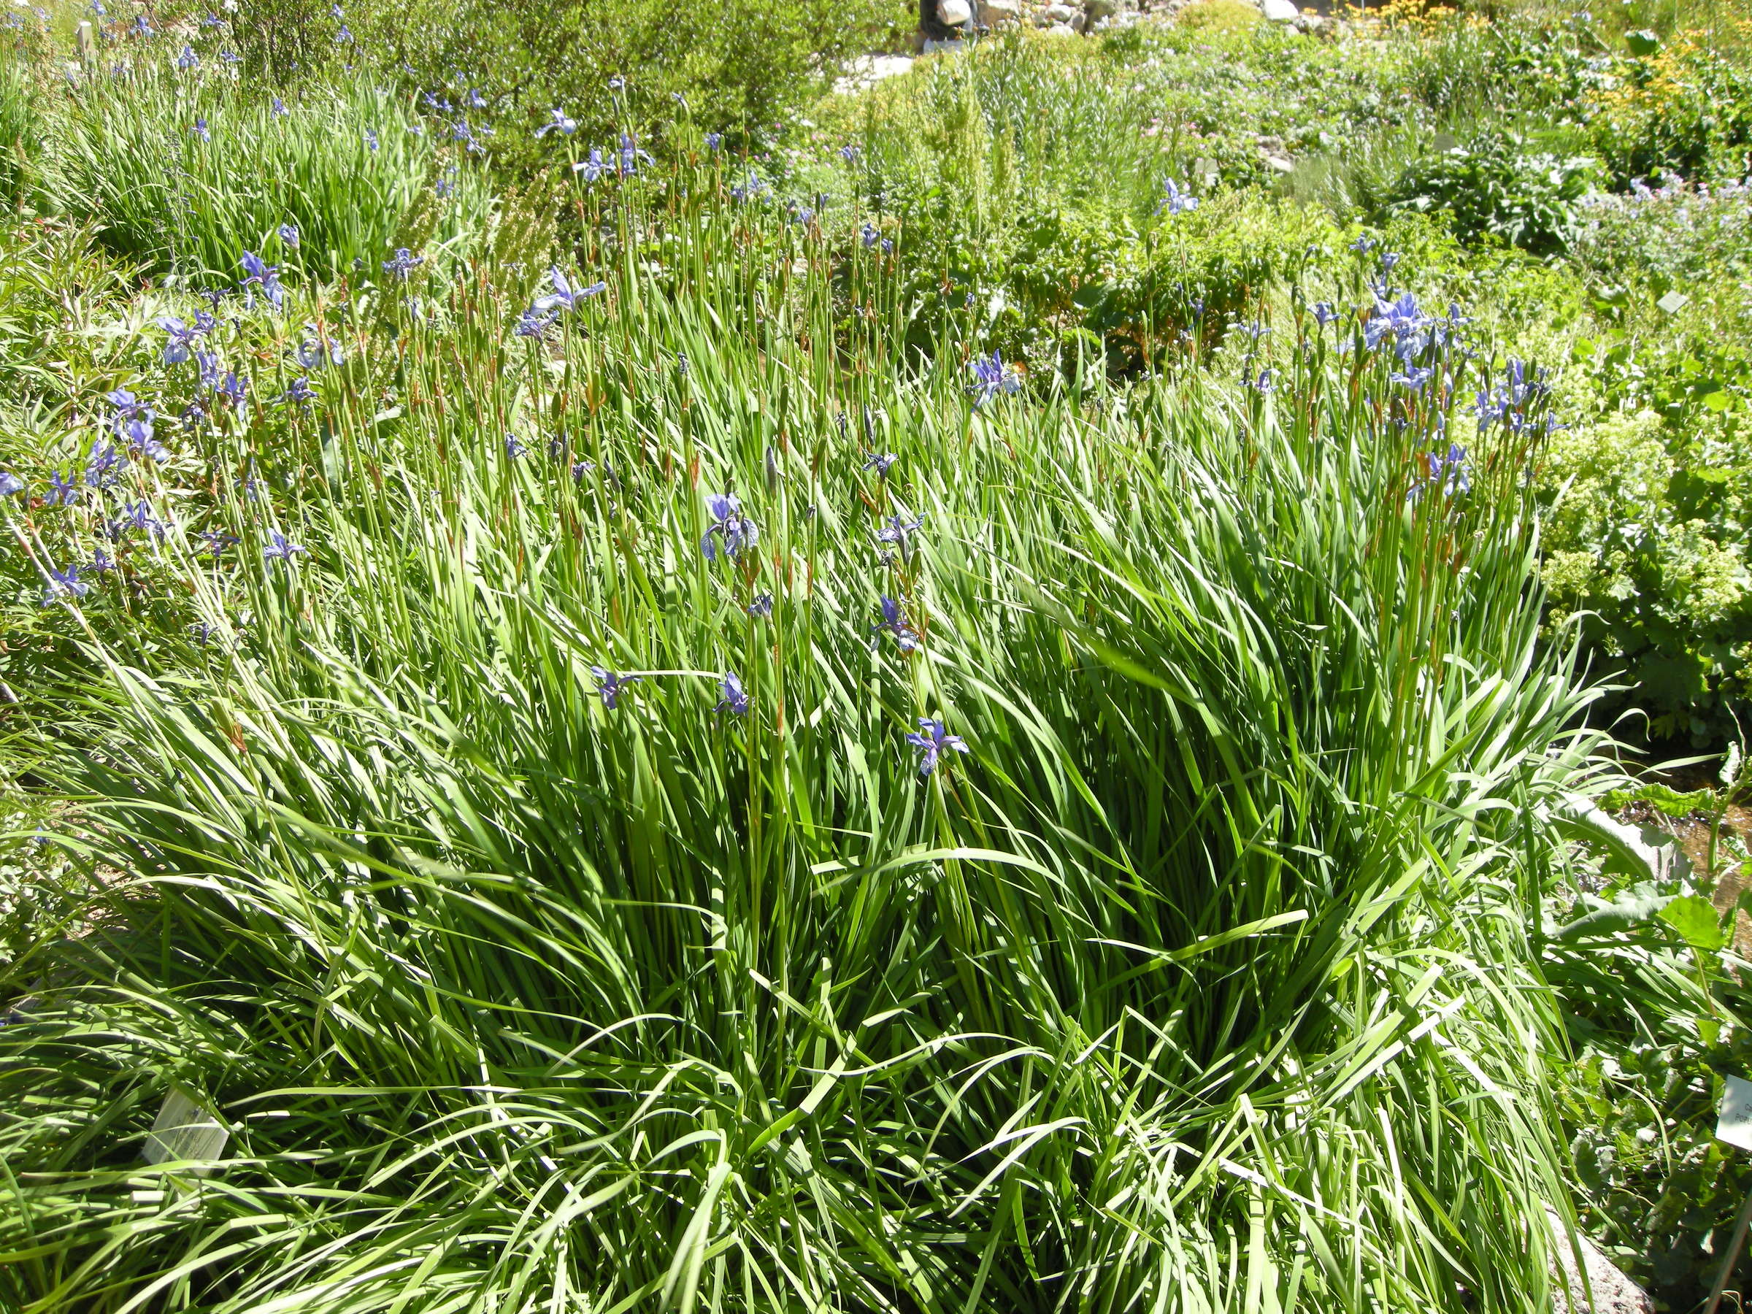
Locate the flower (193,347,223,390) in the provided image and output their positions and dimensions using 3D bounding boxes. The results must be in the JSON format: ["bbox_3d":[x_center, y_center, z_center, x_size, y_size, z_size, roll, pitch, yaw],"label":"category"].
[{"bbox_3d":[-0.924,-0.399,2.450,0.043,0.055,0.048,-15,26,-18],"label":"flower"}]

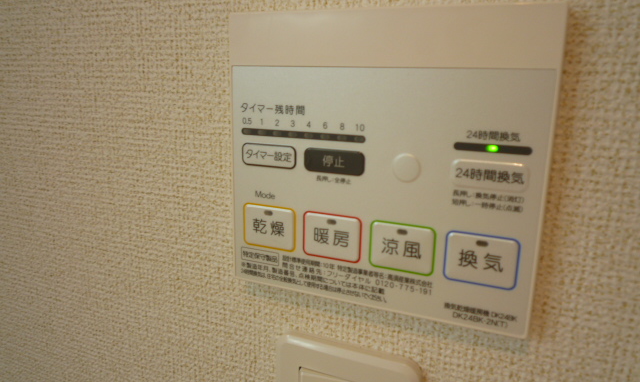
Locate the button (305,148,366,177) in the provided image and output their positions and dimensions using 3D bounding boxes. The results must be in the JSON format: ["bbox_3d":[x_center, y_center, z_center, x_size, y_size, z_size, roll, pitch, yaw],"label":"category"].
[{"bbox_3d":[0.006,-0.012,0.188,0.026,0.010,0.005,7,14,22],"label":"button"}]

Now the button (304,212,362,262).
[{"bbox_3d":[0.005,0.020,0.195,0.026,0.019,0.005,7,14,22],"label":"button"}]

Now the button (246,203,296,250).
[{"bbox_3d":[-0.023,0.017,0.206,0.026,0.019,0.005,7,14,22],"label":"button"}]

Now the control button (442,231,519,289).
[{"bbox_3d":[0.060,0.026,0.173,0.026,0.019,0.005,7,14,22],"label":"control button"}]

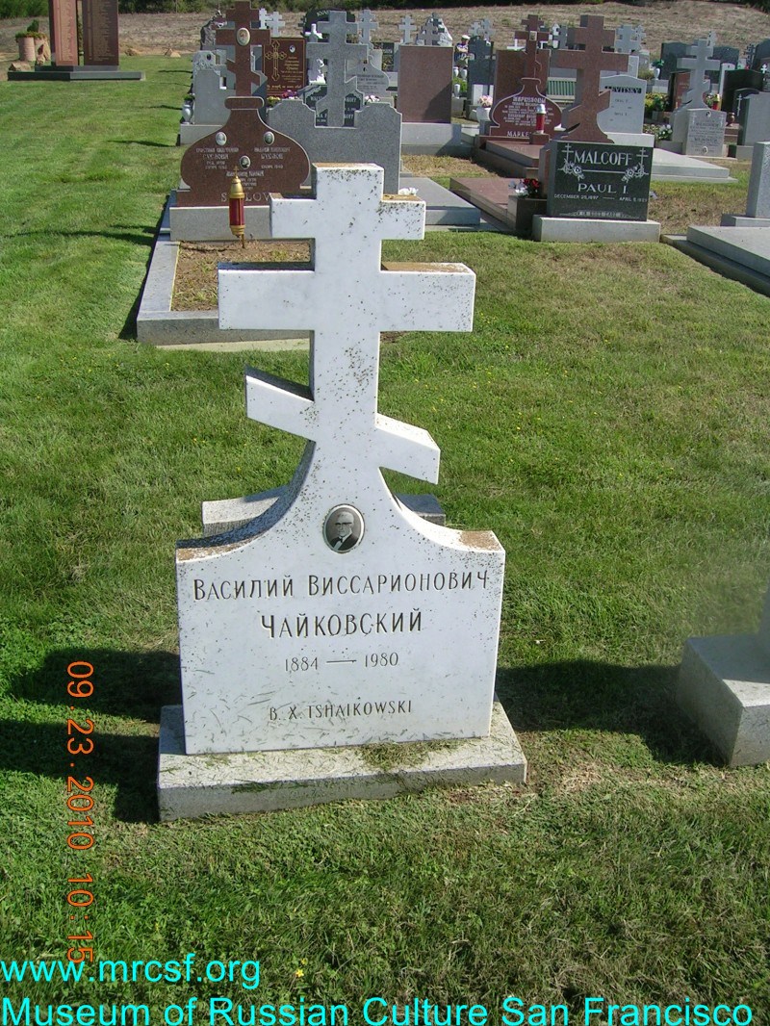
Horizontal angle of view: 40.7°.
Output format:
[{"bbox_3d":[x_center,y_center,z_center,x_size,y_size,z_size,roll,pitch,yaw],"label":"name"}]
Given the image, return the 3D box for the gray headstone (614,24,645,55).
[{"bbox_3d":[4.099,-7.886,17.500,0.460,0.637,0.130,-2,23,-8],"label":"gray headstone"}]

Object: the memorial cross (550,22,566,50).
[{"bbox_3d":[3.423,-9.032,20.000,0.450,0.660,0.130,-2,23,-8],"label":"memorial cross"}]

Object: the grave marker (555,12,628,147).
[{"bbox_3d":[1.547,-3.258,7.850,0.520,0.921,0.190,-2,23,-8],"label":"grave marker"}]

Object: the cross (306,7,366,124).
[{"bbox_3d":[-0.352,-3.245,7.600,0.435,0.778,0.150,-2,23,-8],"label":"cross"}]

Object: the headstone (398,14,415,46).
[{"bbox_3d":[0.610,-13.023,28.000,0.460,0.755,0.130,-2,23,-8],"label":"headstone"}]

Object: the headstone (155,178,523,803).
[{"bbox_3d":[-0.087,-0.018,2.192,0.811,1.356,0.301,-1,23,-8],"label":"headstone"}]

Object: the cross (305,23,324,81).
[{"bbox_3d":[-1.412,-9.321,21.000,0.380,1.220,0.250,-1,23,-8],"label":"cross"}]

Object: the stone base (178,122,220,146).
[{"bbox_3d":[-2.277,-5.566,15.316,1.454,0.269,0.420,-1,23,-8],"label":"stone base"}]

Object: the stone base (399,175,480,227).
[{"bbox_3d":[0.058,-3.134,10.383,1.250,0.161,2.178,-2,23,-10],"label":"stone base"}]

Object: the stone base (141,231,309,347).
[{"bbox_3d":[-0.854,-1.468,6.596,1.240,0.160,2.600,-2,25,-9],"label":"stone base"}]

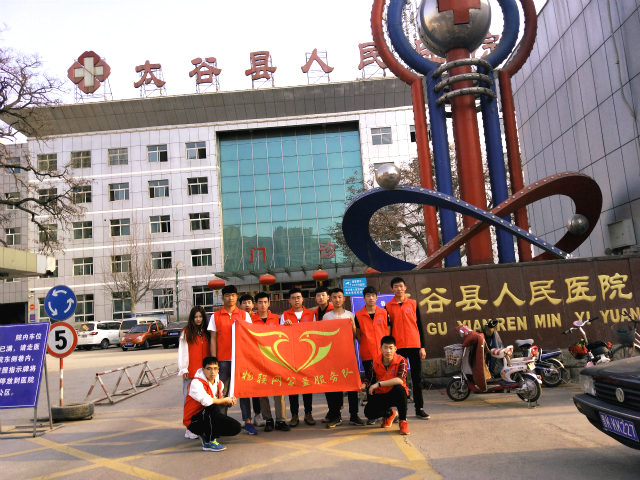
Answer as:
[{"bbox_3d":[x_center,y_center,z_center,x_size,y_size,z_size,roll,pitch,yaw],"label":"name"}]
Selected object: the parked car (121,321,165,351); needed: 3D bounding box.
[{"bbox_3d":[-10.439,5.702,27.721,1.500,1.500,3.520,-6,-8,9],"label":"parked car"}]

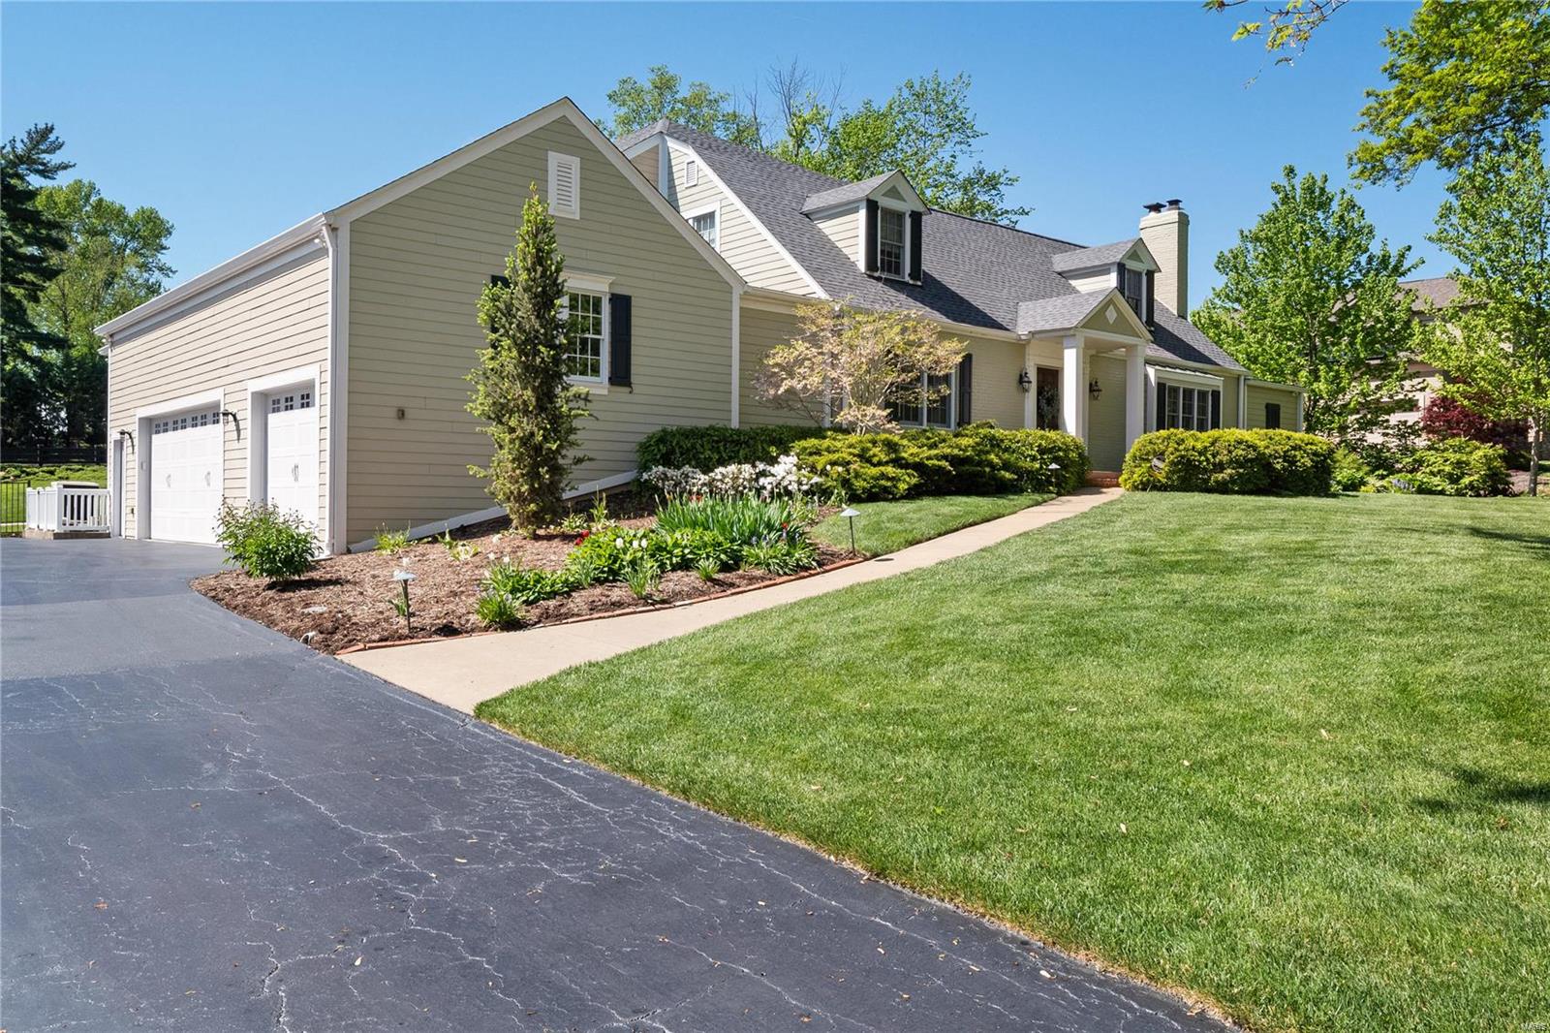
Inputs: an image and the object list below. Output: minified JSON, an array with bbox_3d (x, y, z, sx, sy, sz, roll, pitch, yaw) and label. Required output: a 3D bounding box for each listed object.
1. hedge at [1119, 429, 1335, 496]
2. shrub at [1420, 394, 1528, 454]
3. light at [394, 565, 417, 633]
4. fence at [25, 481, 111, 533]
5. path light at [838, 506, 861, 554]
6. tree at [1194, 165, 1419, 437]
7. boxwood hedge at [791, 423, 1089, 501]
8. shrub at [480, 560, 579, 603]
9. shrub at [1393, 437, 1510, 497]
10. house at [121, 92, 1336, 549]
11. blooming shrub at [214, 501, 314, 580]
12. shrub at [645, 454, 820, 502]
[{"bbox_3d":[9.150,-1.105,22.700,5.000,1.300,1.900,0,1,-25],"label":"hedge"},{"bbox_3d":[17.300,-2.050,27.700,2.700,1.950,2.500,1,0,0],"label":"shrub"},{"bbox_3d":[-3.075,0.704,9.300,0.190,0.550,0.190,0,1,-30],"label":"light"},{"bbox_3d":[-14.300,-0.140,22.500,1.100,0.950,2.300,0,0,-40],"label":"fence"},{"bbox_3d":[0.840,0.150,12.400,0.225,0.530,0.225,1,0,0],"label":"path light"},{"bbox_3d":[15.600,-5.700,33.000,6.700,9.300,6.500,1,0,0],"label":"tree"},{"bbox_3d":[2.880,-0.870,18.500,5.600,1.300,1.800,0,0,-40],"label":"boxwood hedge"},{"bbox_3d":[-2.235,0.607,10.200,0.880,0.330,0.700,0,1,-20],"label":"shrub"},{"bbox_3d":[15.109,-1.095,25.000,2.400,1.350,2.000,0,1,-30],"label":"shrub"},{"bbox_3d":[0.600,-3.900,25.400,25.200,8.800,13.400,0,0,-40],"label":"house"},{"bbox_3d":[-5.688,0.284,12.500,1.120,0.900,1.050,0,1,-30],"label":"blooming shrub"},{"bbox_3d":[-0.607,-0.564,15.800,2.500,0.720,0.950,0,1,-20],"label":"shrub"}]

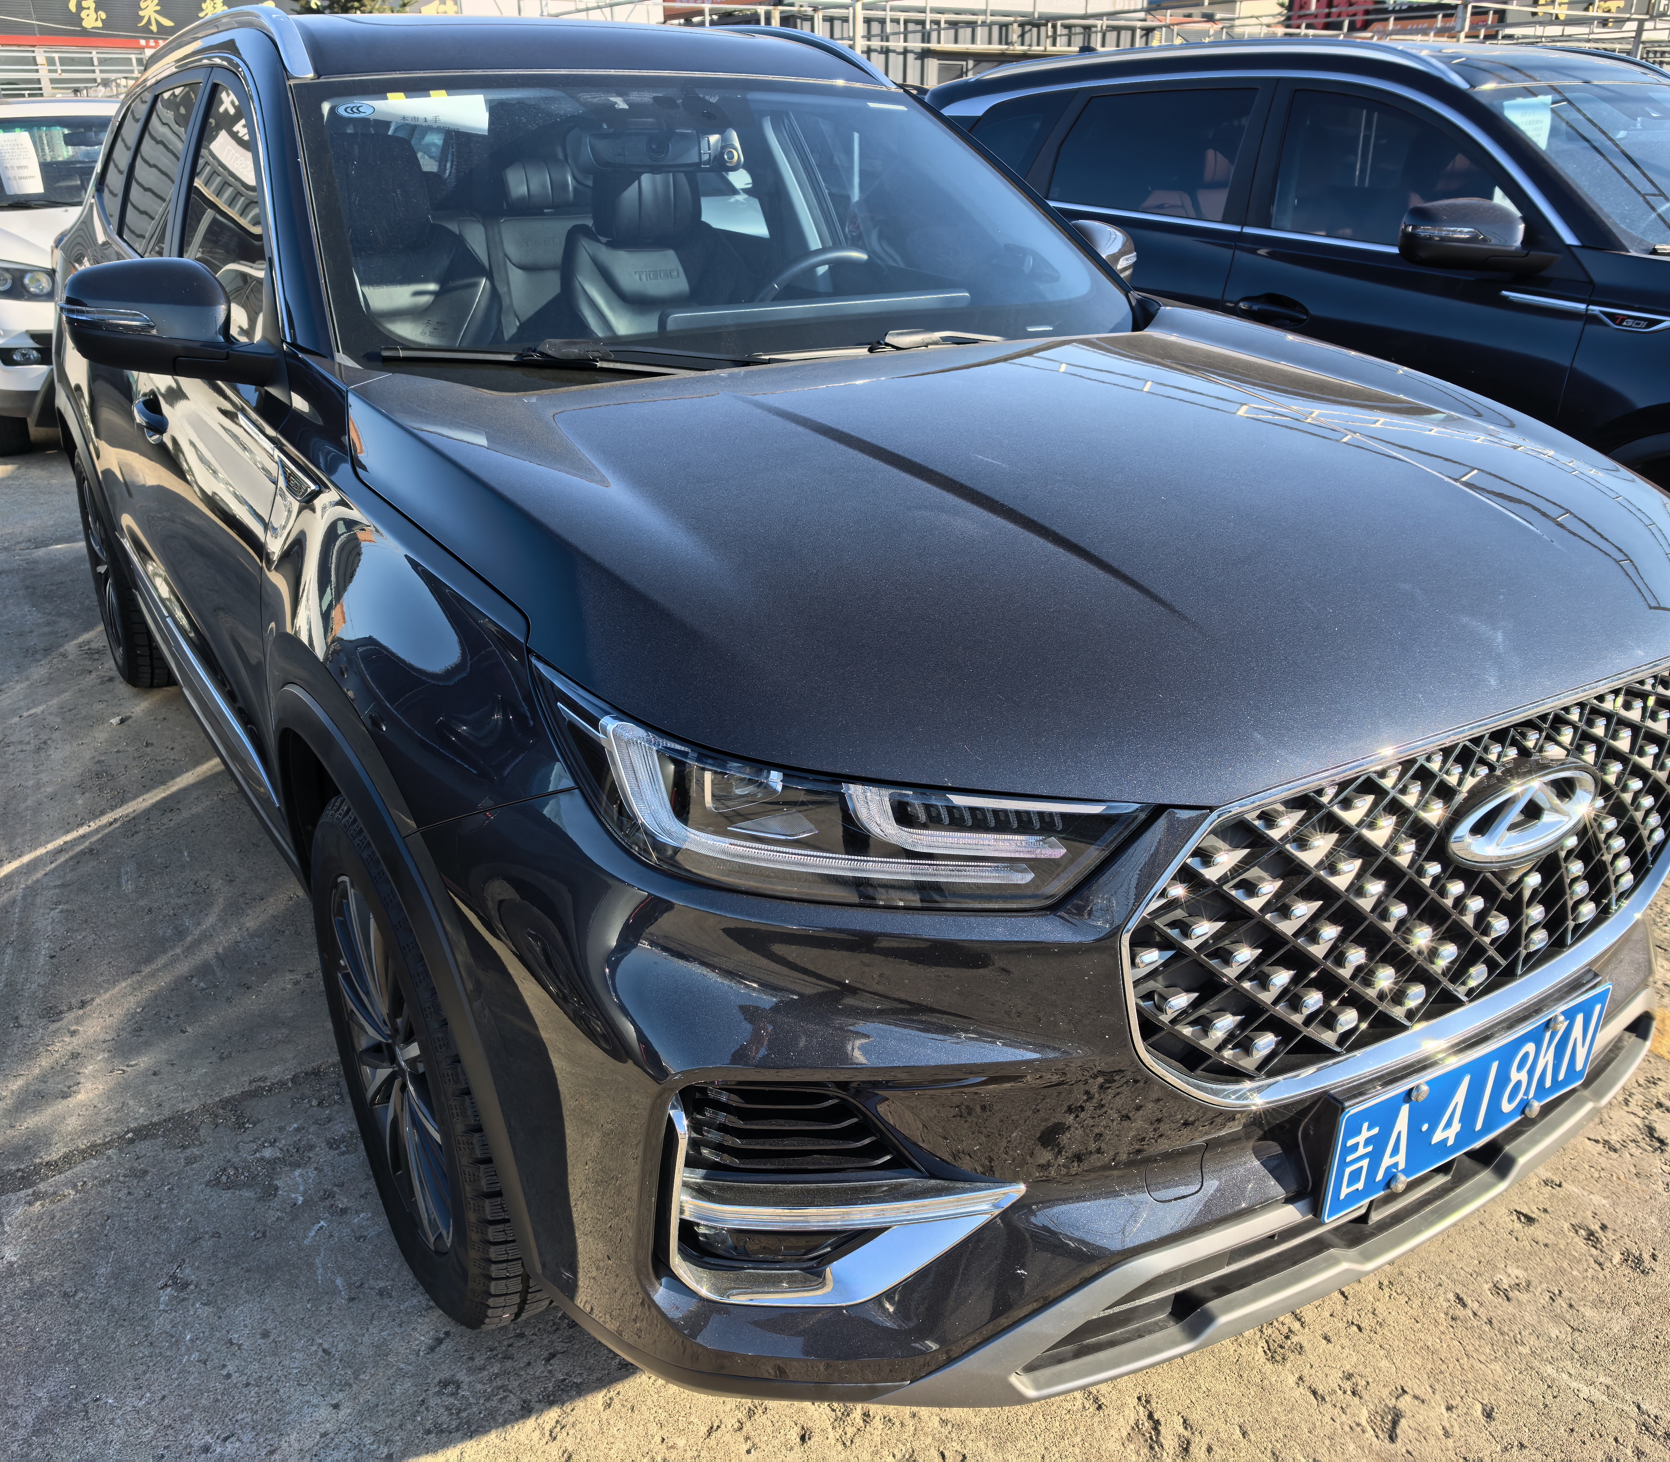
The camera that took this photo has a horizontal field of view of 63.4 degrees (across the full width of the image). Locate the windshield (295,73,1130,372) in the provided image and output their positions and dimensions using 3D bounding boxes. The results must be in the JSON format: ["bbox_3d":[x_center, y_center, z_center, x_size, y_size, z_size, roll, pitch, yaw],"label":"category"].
[{"bbox_3d":[-0.202,-0.919,2.384,1.482,0.487,0.731,-14,26,-30],"label":"windshield"}]

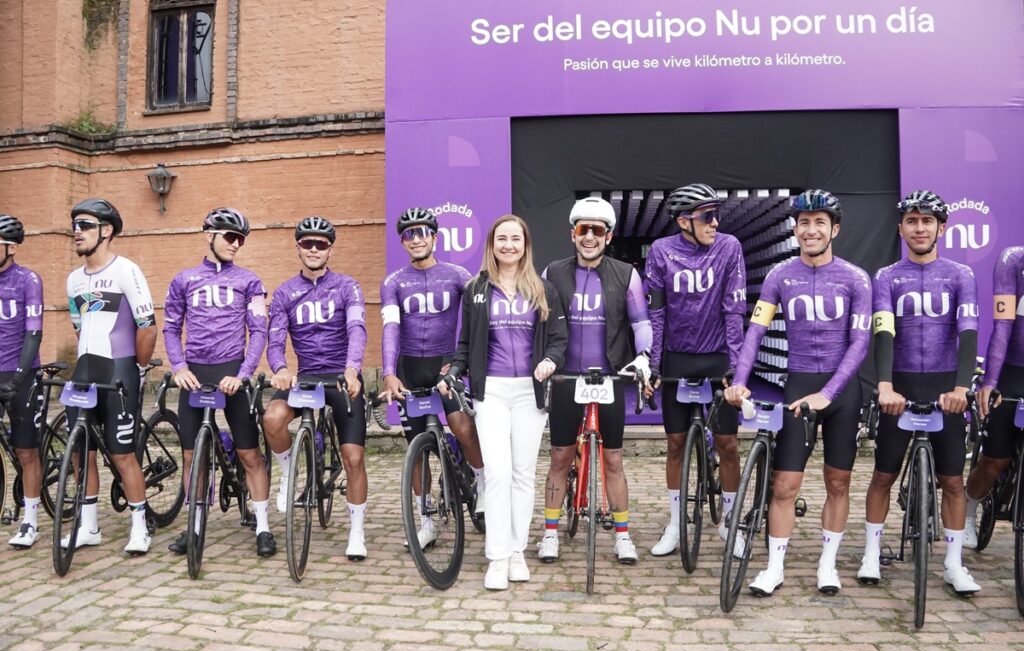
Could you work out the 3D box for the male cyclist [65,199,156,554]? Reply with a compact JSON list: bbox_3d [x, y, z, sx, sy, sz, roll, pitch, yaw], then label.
[{"bbox_3d":[-2.070,0.240,3.970,0.480,1.795,0.430,0,0,3],"label":"male cyclist"}]

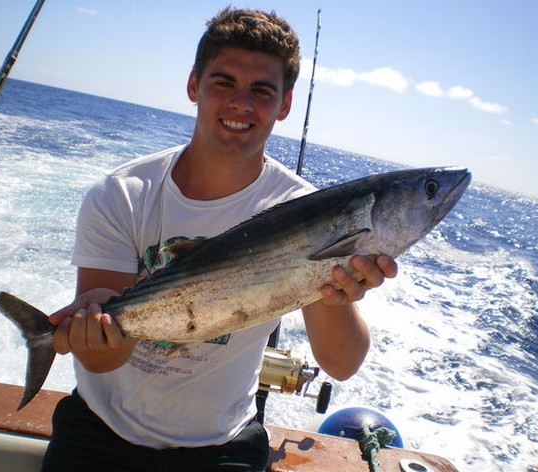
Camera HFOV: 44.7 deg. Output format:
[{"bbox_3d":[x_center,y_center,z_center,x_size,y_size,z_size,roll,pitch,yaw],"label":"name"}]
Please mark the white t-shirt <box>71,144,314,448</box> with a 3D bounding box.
[{"bbox_3d":[-0.118,0.106,1.130,0.460,0.530,0.280,11,7,-4],"label":"white t-shirt"}]

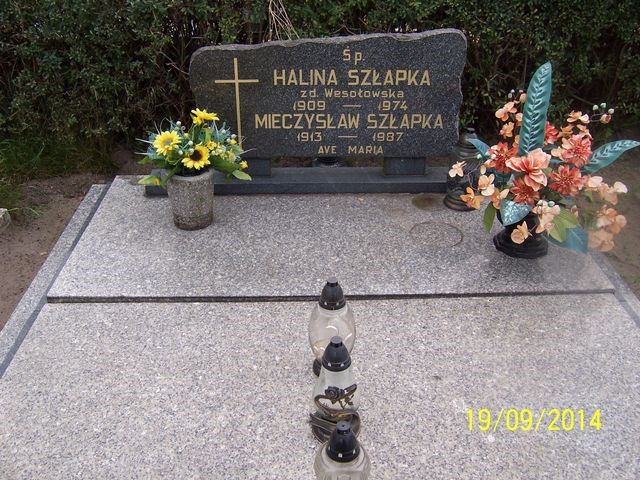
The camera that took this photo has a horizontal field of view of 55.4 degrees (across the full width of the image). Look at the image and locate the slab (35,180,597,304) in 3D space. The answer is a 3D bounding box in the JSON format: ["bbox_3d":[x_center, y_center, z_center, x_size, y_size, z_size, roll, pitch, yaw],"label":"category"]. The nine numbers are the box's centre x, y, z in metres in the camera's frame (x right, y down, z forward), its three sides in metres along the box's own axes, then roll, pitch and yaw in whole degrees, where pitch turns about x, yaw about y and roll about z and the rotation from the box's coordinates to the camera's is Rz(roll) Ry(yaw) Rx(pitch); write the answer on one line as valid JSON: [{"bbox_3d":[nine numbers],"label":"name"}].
[{"bbox_3d":[0.033,-0.038,2.171,1.705,0.035,0.782,-1,33,-1],"label":"slab"}]

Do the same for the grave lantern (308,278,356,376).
[{"bbox_3d":[0.033,0.213,1.501,0.115,0.278,0.115,-1,33,-1],"label":"grave lantern"}]

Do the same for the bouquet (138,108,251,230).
[{"bbox_3d":[-0.413,-0.237,2.064,0.375,0.410,0.310,-1,33,-1],"label":"bouquet"}]

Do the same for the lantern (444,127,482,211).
[{"bbox_3d":[0.534,-0.260,2.221,0.137,0.280,0.137,-1,33,-1],"label":"lantern"}]

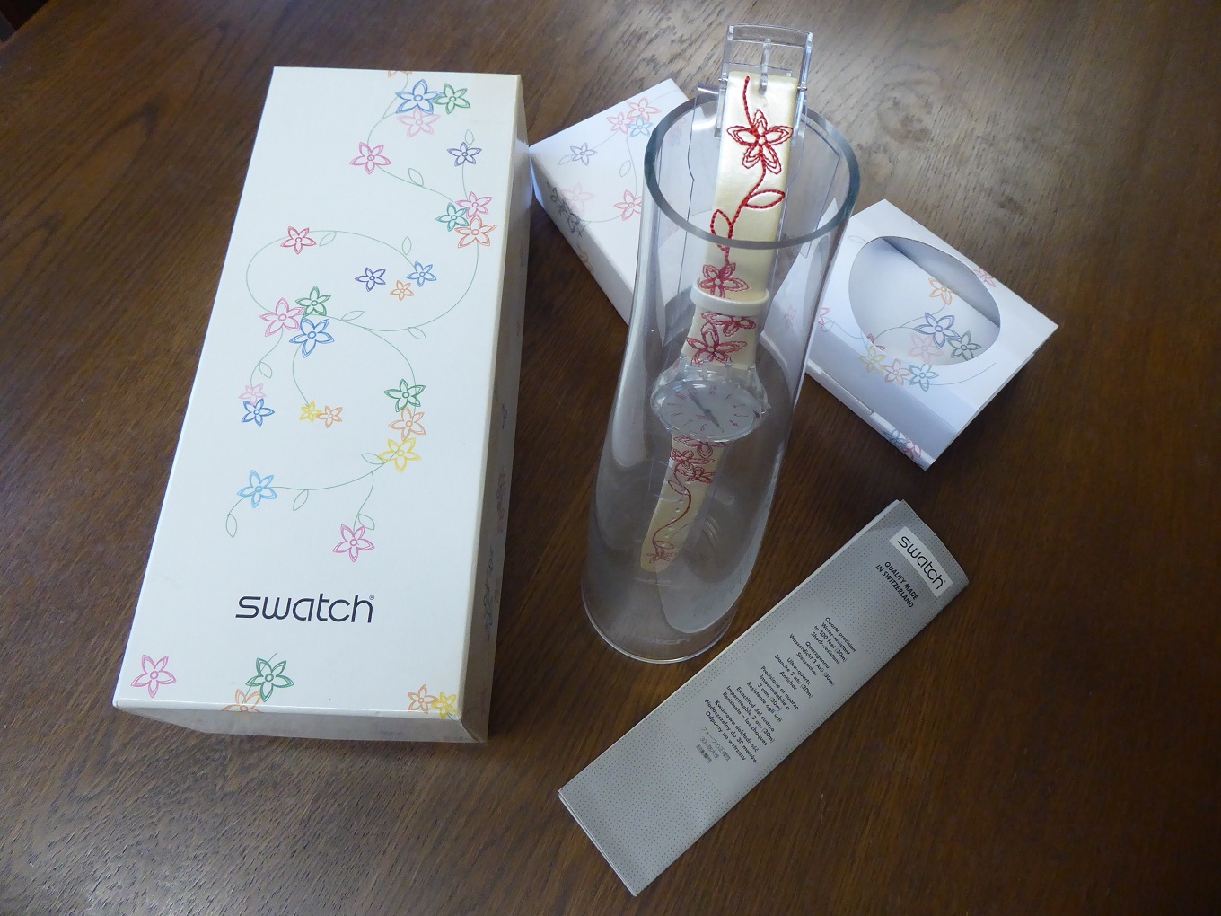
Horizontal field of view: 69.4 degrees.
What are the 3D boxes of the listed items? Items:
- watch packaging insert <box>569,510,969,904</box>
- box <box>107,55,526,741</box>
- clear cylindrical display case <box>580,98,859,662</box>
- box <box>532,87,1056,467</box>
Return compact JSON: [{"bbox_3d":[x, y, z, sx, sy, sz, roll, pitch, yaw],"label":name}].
[{"bbox_3d":[0.067,0.089,0.354,0.188,0.006,0.043,-37,71,-15],"label":"watch packaging insert"},{"bbox_3d":[-0.101,-0.034,0.376,0.115,0.065,0.285,2,66,0],"label":"box"},{"bbox_3d":[0.025,-0.004,0.279,0.061,0.220,0.061,12,59,5],"label":"clear cylindrical display case"},{"bbox_3d":[0.086,-0.105,0.490,0.281,0.036,0.126,39,71,15],"label":"box"}]

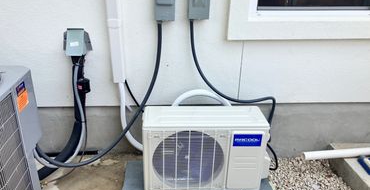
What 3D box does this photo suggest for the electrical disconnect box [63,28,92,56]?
[{"bbox_3d":[-0.684,-0.326,1.862,0.172,0.145,0.100,-1,25,-4],"label":"electrical disconnect box"}]

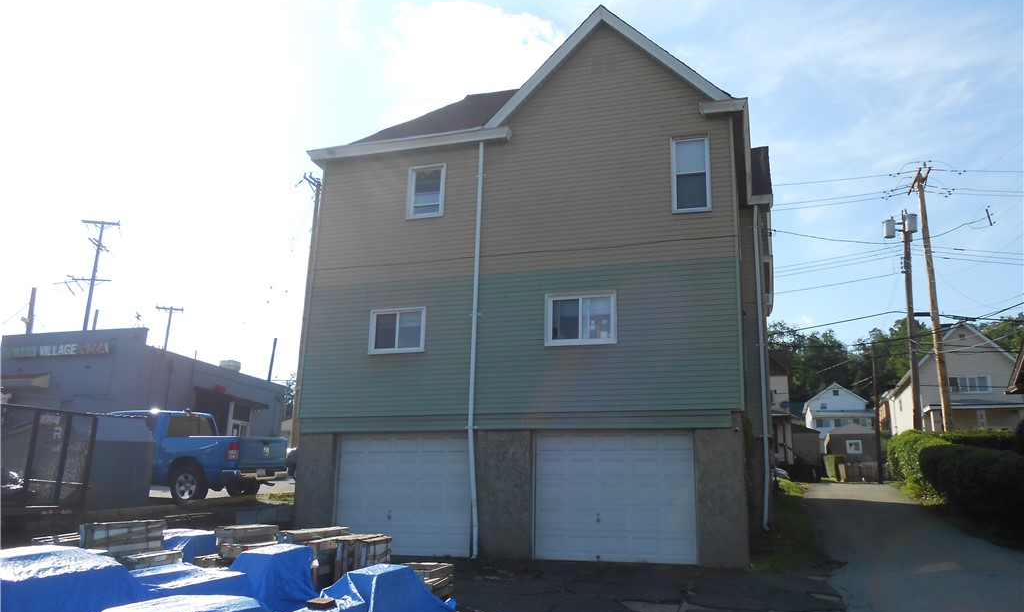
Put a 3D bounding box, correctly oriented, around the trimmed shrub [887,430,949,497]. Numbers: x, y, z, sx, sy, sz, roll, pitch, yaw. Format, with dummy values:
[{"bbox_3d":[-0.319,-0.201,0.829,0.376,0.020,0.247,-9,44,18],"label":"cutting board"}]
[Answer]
[{"bbox_3d":[13.866,5.386,26.300,2.000,2.100,4.000,-3,-16,18],"label":"trimmed shrub"}]

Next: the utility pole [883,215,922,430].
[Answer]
[{"bbox_3d":[14.495,1.319,27.800,1.350,10.400,1.200,-3,-16,18],"label":"utility pole"}]

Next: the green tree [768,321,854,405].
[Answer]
[{"bbox_3d":[35.826,7.117,92.000,10.500,11.500,10.000,-3,-16,18],"label":"green tree"}]

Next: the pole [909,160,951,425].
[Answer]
[{"bbox_3d":[15.382,0.528,28.000,0.700,11.900,2.400,-3,-16,18],"label":"pole"}]

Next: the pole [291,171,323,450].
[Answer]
[{"bbox_3d":[-7.547,0.976,28.000,0.500,11.900,2.300,-3,-16,18],"label":"pole"}]

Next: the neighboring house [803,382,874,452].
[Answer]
[{"bbox_3d":[34.808,11.954,81.000,6.800,7.400,8.800,-3,-16,18],"label":"neighboring house"}]

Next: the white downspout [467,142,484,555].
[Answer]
[{"bbox_3d":[-0.667,0.628,15.290,0.180,8.340,0.280,-3,-16,18],"label":"white downspout"}]

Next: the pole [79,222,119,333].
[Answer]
[{"bbox_3d":[-25.189,2.370,45.000,2.500,15.500,1.000,4,-15,-9],"label":"pole"}]

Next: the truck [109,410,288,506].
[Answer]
[{"bbox_3d":[-8.150,3.430,17.400,5.850,1.950,2.080,-2,-13,14],"label":"truck"}]

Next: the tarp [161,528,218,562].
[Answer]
[{"bbox_3d":[-4.417,3.443,10.700,0.850,0.650,1.450,0,-15,4],"label":"tarp"}]

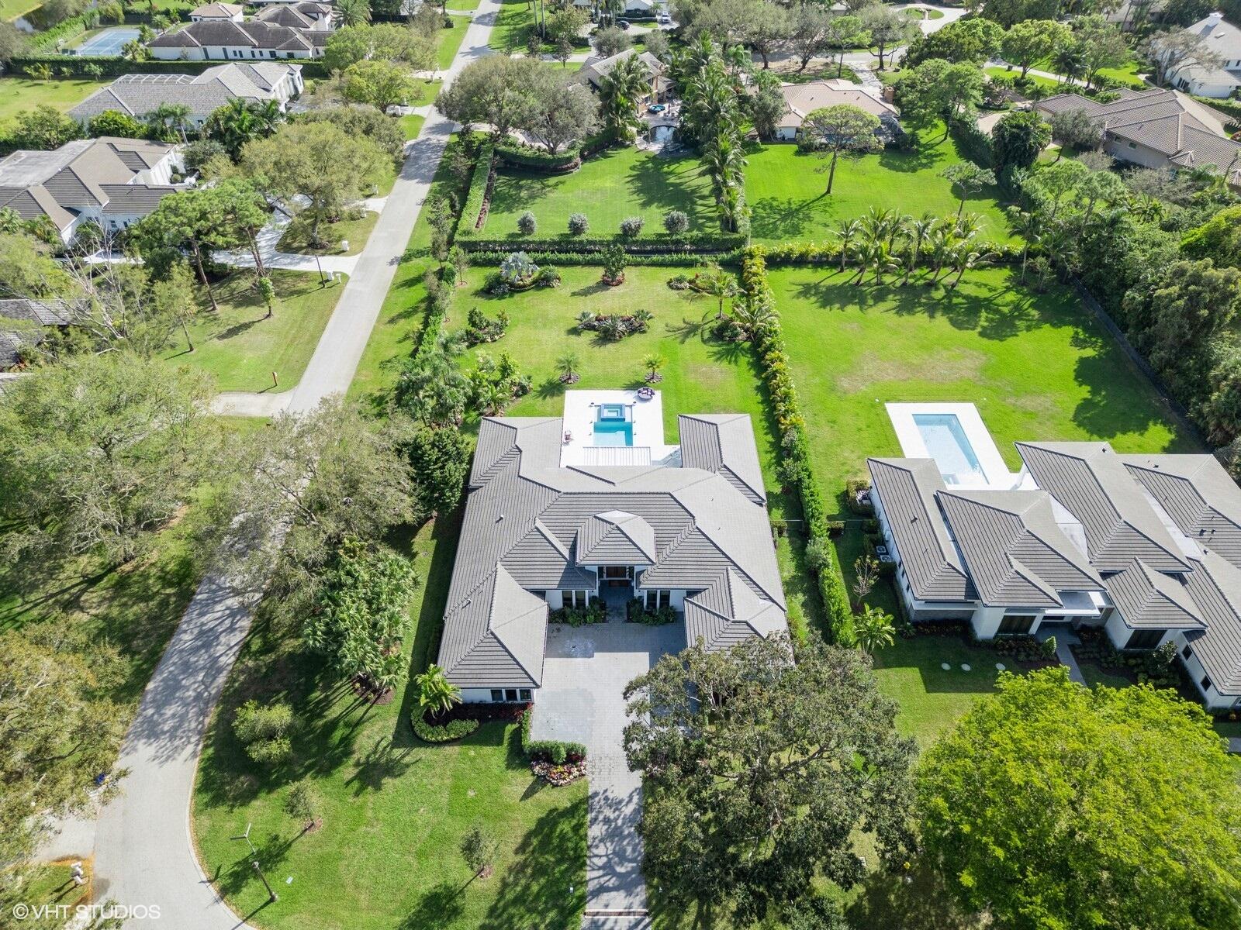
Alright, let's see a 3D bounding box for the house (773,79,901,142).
[{"bbox_3d":[40.800,-71.010,168.430,25.500,6.000,26.500,0,41,0],"label":"house"}]

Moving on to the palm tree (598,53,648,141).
[{"bbox_3d":[0.403,-65.879,155.878,8.068,12.909,8.068,0,41,0],"label":"palm tree"}]

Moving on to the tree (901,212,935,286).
[{"bbox_3d":[40.200,-29.530,117.450,4.300,9.600,4.300,0,41,0],"label":"tree"}]

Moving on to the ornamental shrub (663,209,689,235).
[{"bbox_3d":[8.421,-36.535,129.269,3.631,3.530,3.631,0,41,0],"label":"ornamental shrub"}]

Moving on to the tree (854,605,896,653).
[{"bbox_3d":[20.900,13.970,70.710,3.500,4.600,3.500,0,41,0],"label":"tree"}]

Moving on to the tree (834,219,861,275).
[{"bbox_3d":[31.265,-30.125,119.206,3.833,7.060,3.833,0,41,0],"label":"tree"}]

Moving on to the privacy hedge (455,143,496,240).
[{"bbox_3d":[-23.400,-45.520,141.950,2.600,1.900,37.000,-1,41,-1],"label":"privacy hedge"}]

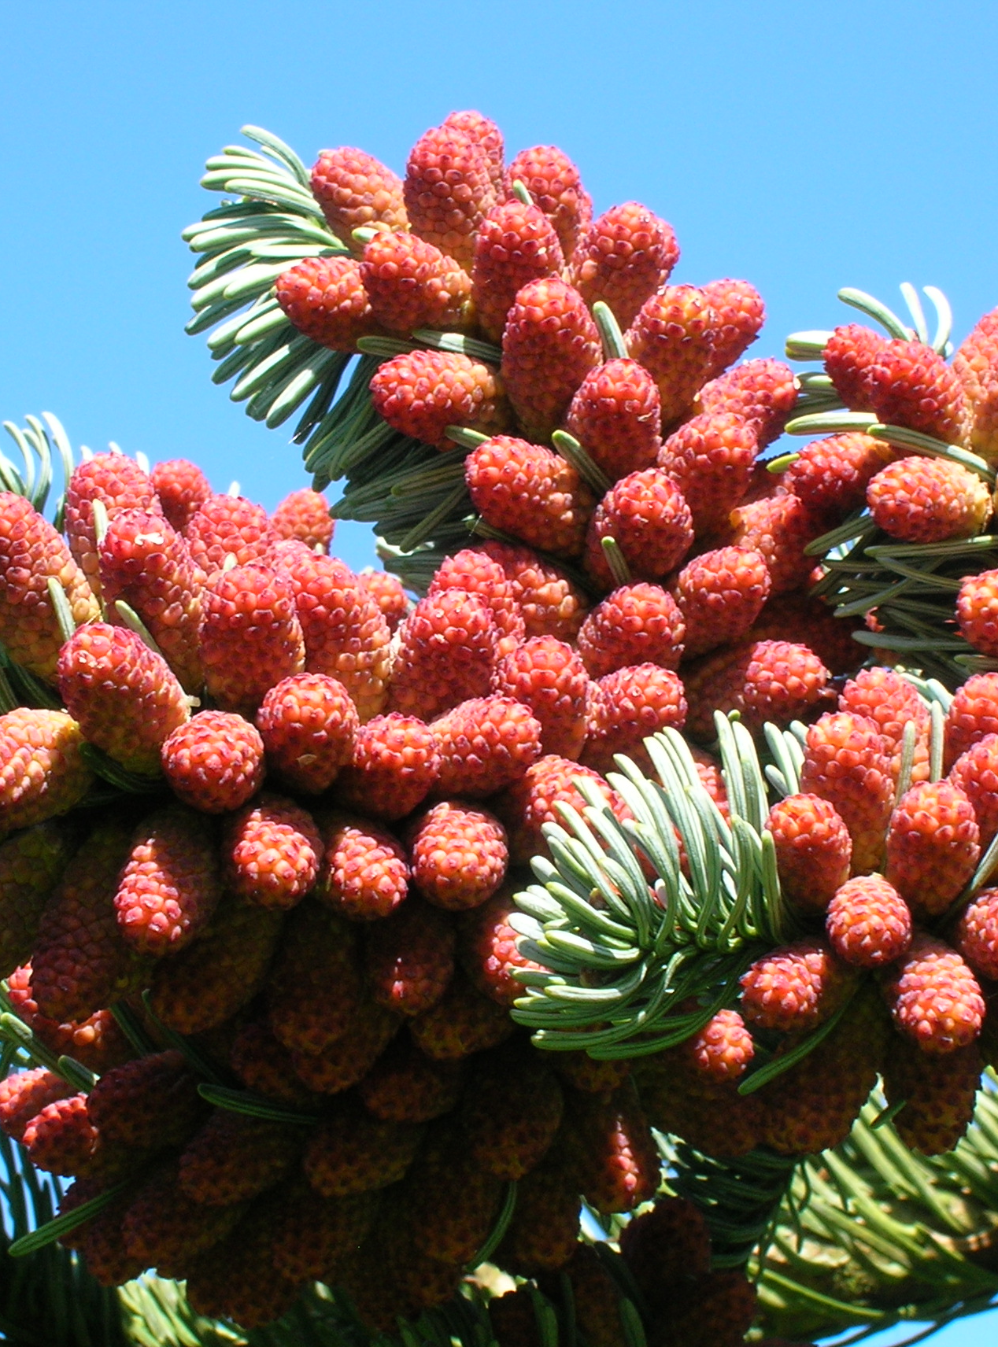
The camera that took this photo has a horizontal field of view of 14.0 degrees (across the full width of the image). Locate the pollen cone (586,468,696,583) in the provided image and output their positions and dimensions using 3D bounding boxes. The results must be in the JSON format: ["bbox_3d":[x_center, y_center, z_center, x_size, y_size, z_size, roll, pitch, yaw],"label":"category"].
[{"bbox_3d":[0.013,-0.013,0.383,0.009,0.009,0.017,32,-25,0],"label":"pollen cone"}]

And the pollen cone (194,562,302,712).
[{"bbox_3d":[-0.024,-0.003,0.390,0.010,0.010,0.017,-5,-60,0],"label":"pollen cone"}]

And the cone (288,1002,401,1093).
[{"bbox_3d":[-0.017,0.042,0.485,0.011,0.018,0.011,20,-39,18],"label":"cone"}]

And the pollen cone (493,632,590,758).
[{"bbox_3d":[0.004,0.003,0.395,0.009,0.009,0.015,-3,-53,0],"label":"pollen cone"}]

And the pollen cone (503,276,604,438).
[{"bbox_3d":[0.005,-0.030,0.390,0.009,0.016,0.009,2,24,0],"label":"pollen cone"}]

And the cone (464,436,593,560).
[{"bbox_3d":[0.003,-0.020,0.460,0.018,0.011,0.011,36,3,-33],"label":"cone"}]

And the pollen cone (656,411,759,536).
[{"bbox_3d":[0.020,-0.019,0.395,0.009,0.009,0.015,25,-57,0],"label":"pollen cone"}]

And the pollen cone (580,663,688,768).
[{"bbox_3d":[0.013,0.004,0.402,0.009,0.009,0.016,-36,0,-31],"label":"pollen cone"}]

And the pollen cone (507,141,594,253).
[{"bbox_3d":[0.007,-0.055,0.483,0.009,0.016,0.009,-10,21,2],"label":"pollen cone"}]

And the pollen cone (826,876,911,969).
[{"bbox_3d":[0.037,0.025,0.406,0.009,0.009,0.016,-14,5,0],"label":"pollen cone"}]

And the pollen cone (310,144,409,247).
[{"bbox_3d":[-0.013,-0.047,0.410,0.015,0.009,0.009,52,0,-24],"label":"pollen cone"}]

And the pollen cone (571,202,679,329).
[{"bbox_3d":[0.013,-0.041,0.410,0.009,0.009,0.015,24,-60,0],"label":"pollen cone"}]

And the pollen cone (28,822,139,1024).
[{"bbox_3d":[-0.040,0.024,0.390,0.009,0.019,0.009,14,-14,0],"label":"pollen cone"}]

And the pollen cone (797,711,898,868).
[{"bbox_3d":[0.042,0.014,0.480,0.010,0.019,0.010,-9,28,5],"label":"pollen cone"}]

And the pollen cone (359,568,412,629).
[{"bbox_3d":[-0.013,-0.005,0.432,0.007,0.007,0.013,7,-60,0],"label":"pollen cone"}]

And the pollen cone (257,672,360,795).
[{"bbox_3d":[-0.022,0.007,0.470,0.011,0.011,0.018,-1,-30,2],"label":"pollen cone"}]

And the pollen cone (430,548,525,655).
[{"bbox_3d":[-0.002,-0.008,0.463,0.009,0.015,0.009,-18,26,0],"label":"pollen cone"}]

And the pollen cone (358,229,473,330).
[{"bbox_3d":[-0.010,-0.045,0.468,0.017,0.010,0.010,28,5,-39],"label":"pollen cone"}]

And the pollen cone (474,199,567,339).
[{"bbox_3d":[0.002,-0.049,0.492,0.011,0.018,0.011,6,29,-3],"label":"pollen cone"}]

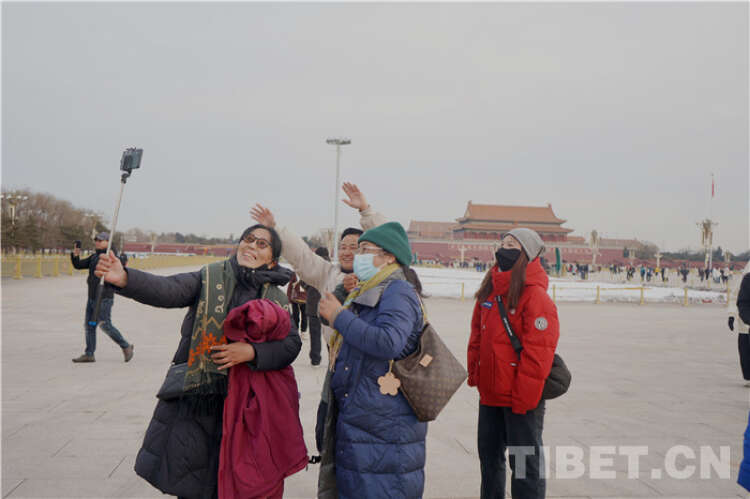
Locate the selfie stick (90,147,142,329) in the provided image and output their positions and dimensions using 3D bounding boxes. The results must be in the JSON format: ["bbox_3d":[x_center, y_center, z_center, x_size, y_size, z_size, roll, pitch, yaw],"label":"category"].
[{"bbox_3d":[-0.933,-0.043,2.450,0.130,0.650,0.075,13,0,39],"label":"selfie stick"}]

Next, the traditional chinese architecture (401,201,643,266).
[{"bbox_3d":[77.076,-8.057,369.000,120.000,35.000,40.000,2,-1,-12],"label":"traditional chinese architecture"}]

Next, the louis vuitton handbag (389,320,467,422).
[{"bbox_3d":[0.230,0.519,2.900,0.290,0.310,0.130,-36,15,-20],"label":"louis vuitton handbag"}]

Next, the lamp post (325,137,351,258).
[{"bbox_3d":[-7.109,-9.031,132.000,4.400,25.000,4.400,1,-1,0],"label":"lamp post"}]

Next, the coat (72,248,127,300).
[{"bbox_3d":[-3.663,0.331,9.100,0.500,0.680,0.640,2,-1,-37],"label":"coat"}]

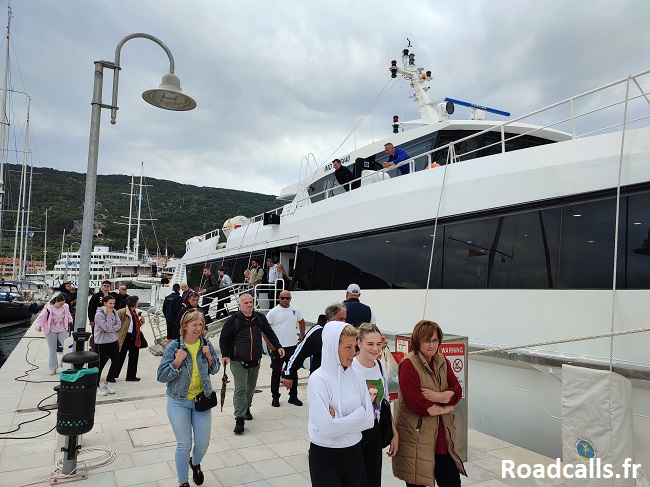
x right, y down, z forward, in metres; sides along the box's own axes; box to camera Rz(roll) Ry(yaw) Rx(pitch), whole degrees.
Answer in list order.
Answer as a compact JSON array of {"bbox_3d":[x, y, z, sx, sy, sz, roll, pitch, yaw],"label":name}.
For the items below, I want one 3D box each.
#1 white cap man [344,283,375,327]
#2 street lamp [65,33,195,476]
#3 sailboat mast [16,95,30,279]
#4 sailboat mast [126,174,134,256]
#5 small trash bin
[{"bbox_3d":[0.502,1.617,7.420,0.540,1.880,0.360,2,-5,-12],"label":"white cap man"},{"bbox_3d":[-2.032,-0.037,5.071,1.130,4.660,0.620,5,-6,-33],"label":"street lamp"},{"bbox_3d":[-27.346,-5.136,42.688,0.240,16.778,0.240,4,-5,-29],"label":"sailboat mast"},{"bbox_3d":[-31.276,-4.476,75.553,0.330,13.477,0.330,4,-5,-29],"label":"sailboat mast"},{"bbox_3d":[-2.354,1.410,4.456,0.355,0.739,0.370,4,-5,-29],"label":"small trash bin"}]

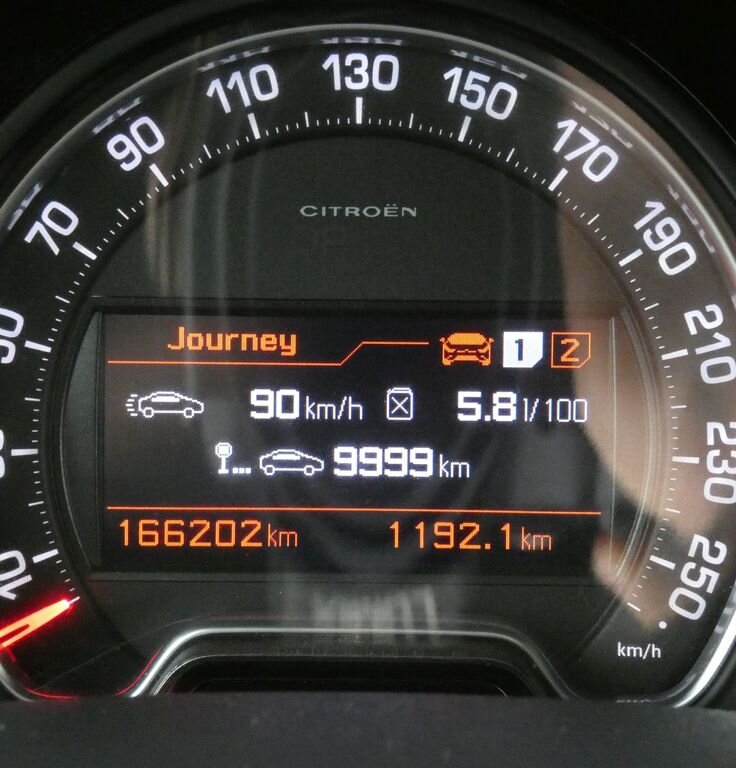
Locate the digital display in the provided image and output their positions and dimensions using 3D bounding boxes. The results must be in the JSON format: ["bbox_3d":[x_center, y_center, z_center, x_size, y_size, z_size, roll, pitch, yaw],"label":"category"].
[{"bbox_3d":[-0.001,0.009,0.360,0.081,0.042,0.010,1,2,0],"label":"digital display"}]

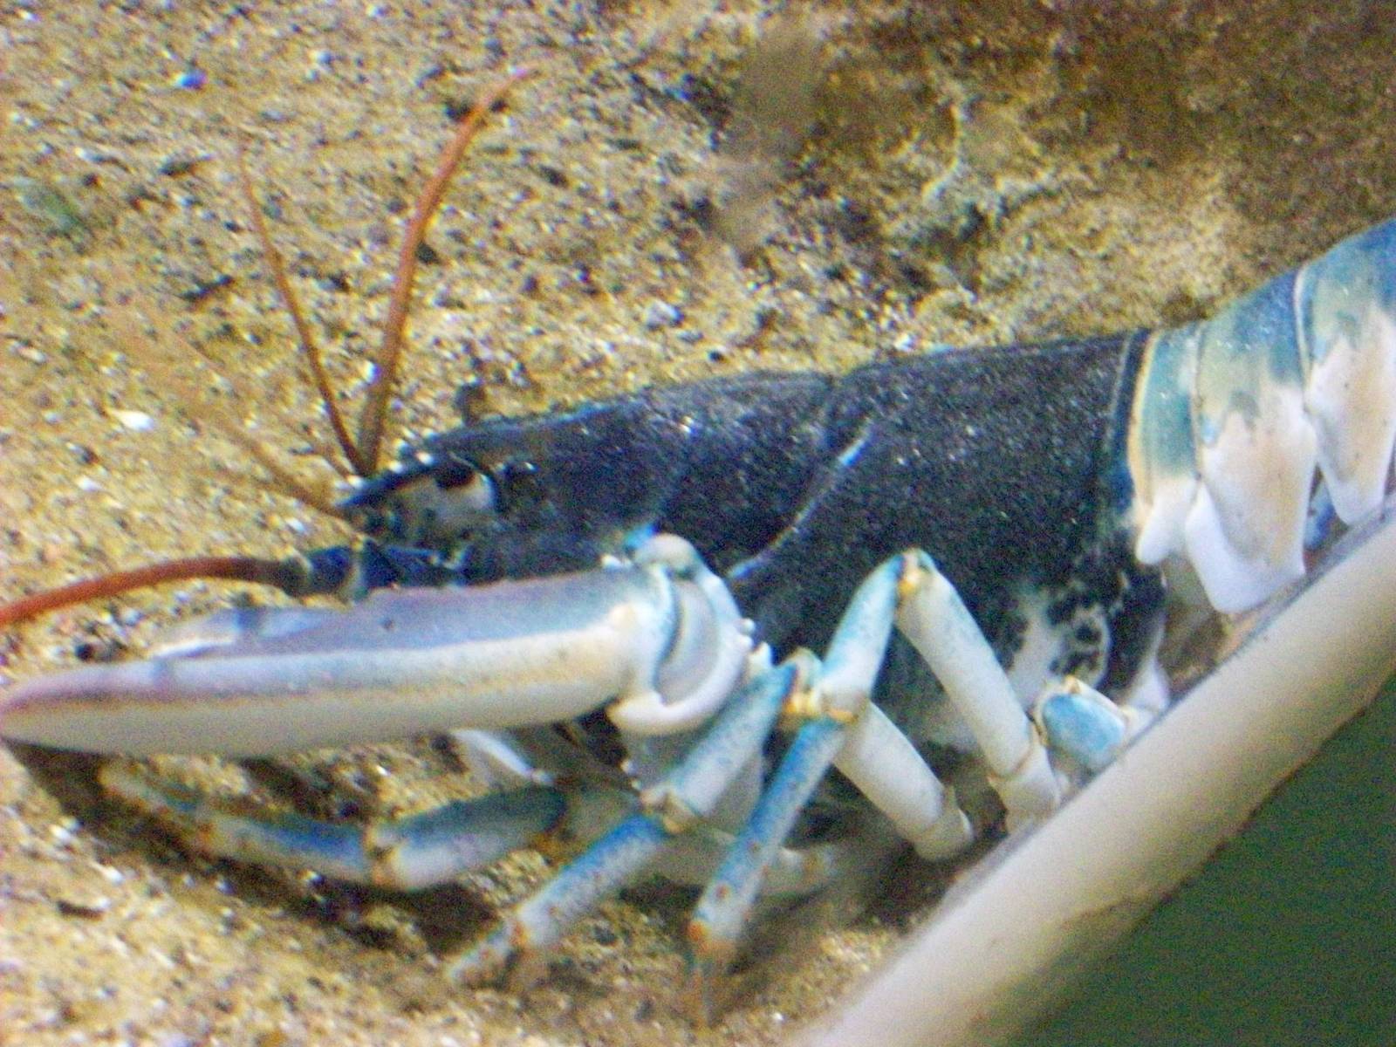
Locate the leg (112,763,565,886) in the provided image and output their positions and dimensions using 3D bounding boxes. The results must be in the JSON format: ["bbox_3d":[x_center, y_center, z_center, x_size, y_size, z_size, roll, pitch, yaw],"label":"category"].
[{"bbox_3d":[-0.071,0.056,0.524,0.091,0.014,0.029,3,35,13],"label":"leg"}]

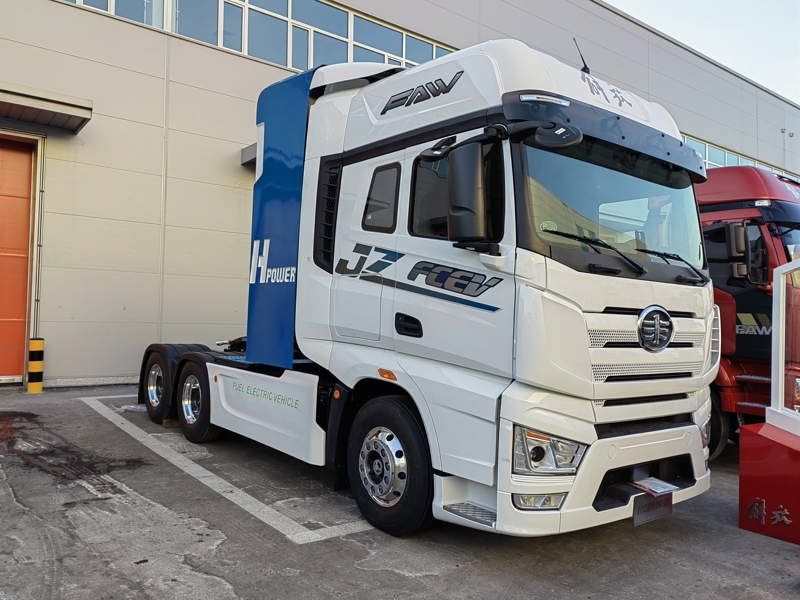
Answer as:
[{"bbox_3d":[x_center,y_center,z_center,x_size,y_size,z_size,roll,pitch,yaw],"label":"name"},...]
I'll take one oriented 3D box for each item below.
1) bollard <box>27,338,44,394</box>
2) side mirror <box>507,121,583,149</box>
[{"bbox_3d":[-6.236,1.140,10.714,0.220,0.920,0.220,3,-4,-36],"label":"bollard"},{"bbox_3d":[0.812,-0.935,3.502,0.270,0.160,0.400,3,-1,-37],"label":"side mirror"}]

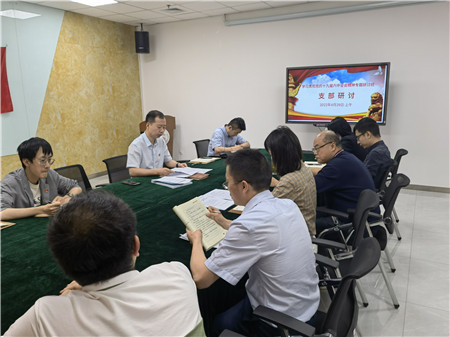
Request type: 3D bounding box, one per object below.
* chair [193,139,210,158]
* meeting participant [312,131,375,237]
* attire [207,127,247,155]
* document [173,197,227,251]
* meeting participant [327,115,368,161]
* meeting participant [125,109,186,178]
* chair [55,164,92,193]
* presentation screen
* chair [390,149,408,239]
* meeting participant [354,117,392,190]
[{"bbox_3d":[-0.095,0.055,4.981,0.600,0.900,0.600,-12,16,-41],"label":"chair"},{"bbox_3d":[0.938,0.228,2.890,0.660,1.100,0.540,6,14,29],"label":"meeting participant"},{"bbox_3d":[0.047,-0.222,4.439,0.520,0.670,0.530,6,14,29],"label":"attire"},{"bbox_3d":[-0.133,0.300,1.960,0.280,0.020,0.205,50,38,12],"label":"document"},{"bbox_3d":[1.352,0.034,4.110,0.780,1.250,0.520,5,13,25],"label":"meeting participant"},{"bbox_3d":[-0.624,0.079,3.399,0.640,1.270,0.540,6,14,29],"label":"meeting participant"},{"bbox_3d":[-1.328,0.471,3.175,0.600,0.900,0.600,9,16,39],"label":"chair"},{"bbox_3d":[1.728,-1.153,5.526,1.540,0.900,0.090,6,14,29],"label":"presentation screen"},{"bbox_3d":[1.695,0.232,3.934,0.600,0.910,0.600,4,13,24],"label":"chair"},{"bbox_3d":[1.208,0.147,3.454,0.780,1.300,0.520,4,13,25],"label":"meeting participant"}]

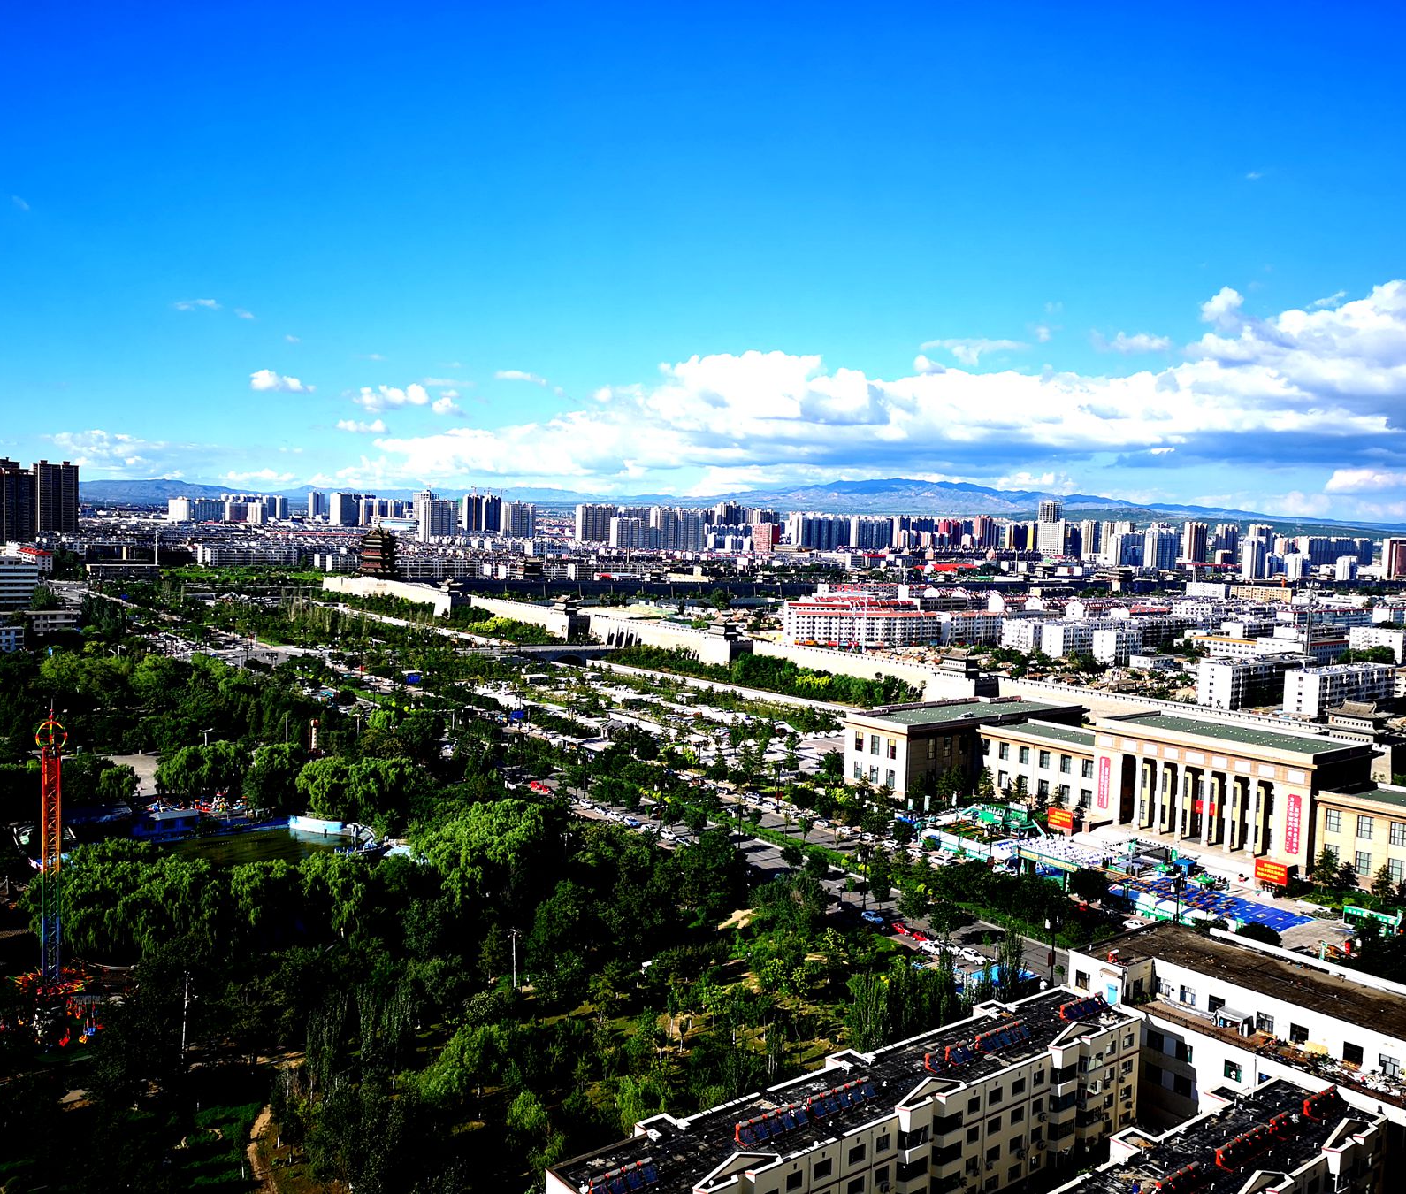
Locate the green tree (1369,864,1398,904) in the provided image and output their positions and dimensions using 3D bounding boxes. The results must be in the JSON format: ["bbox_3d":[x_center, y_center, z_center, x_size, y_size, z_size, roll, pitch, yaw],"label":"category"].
[{"bbox_3d":[129.415,54.446,235.728,5.100,7.900,5.100,-1,5,-38],"label":"green tree"}]

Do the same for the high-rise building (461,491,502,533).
[{"bbox_3d":[-422.412,-149.440,2380.000,72.000,93.610,18.000,-1,5,-38],"label":"high-rise building"}]

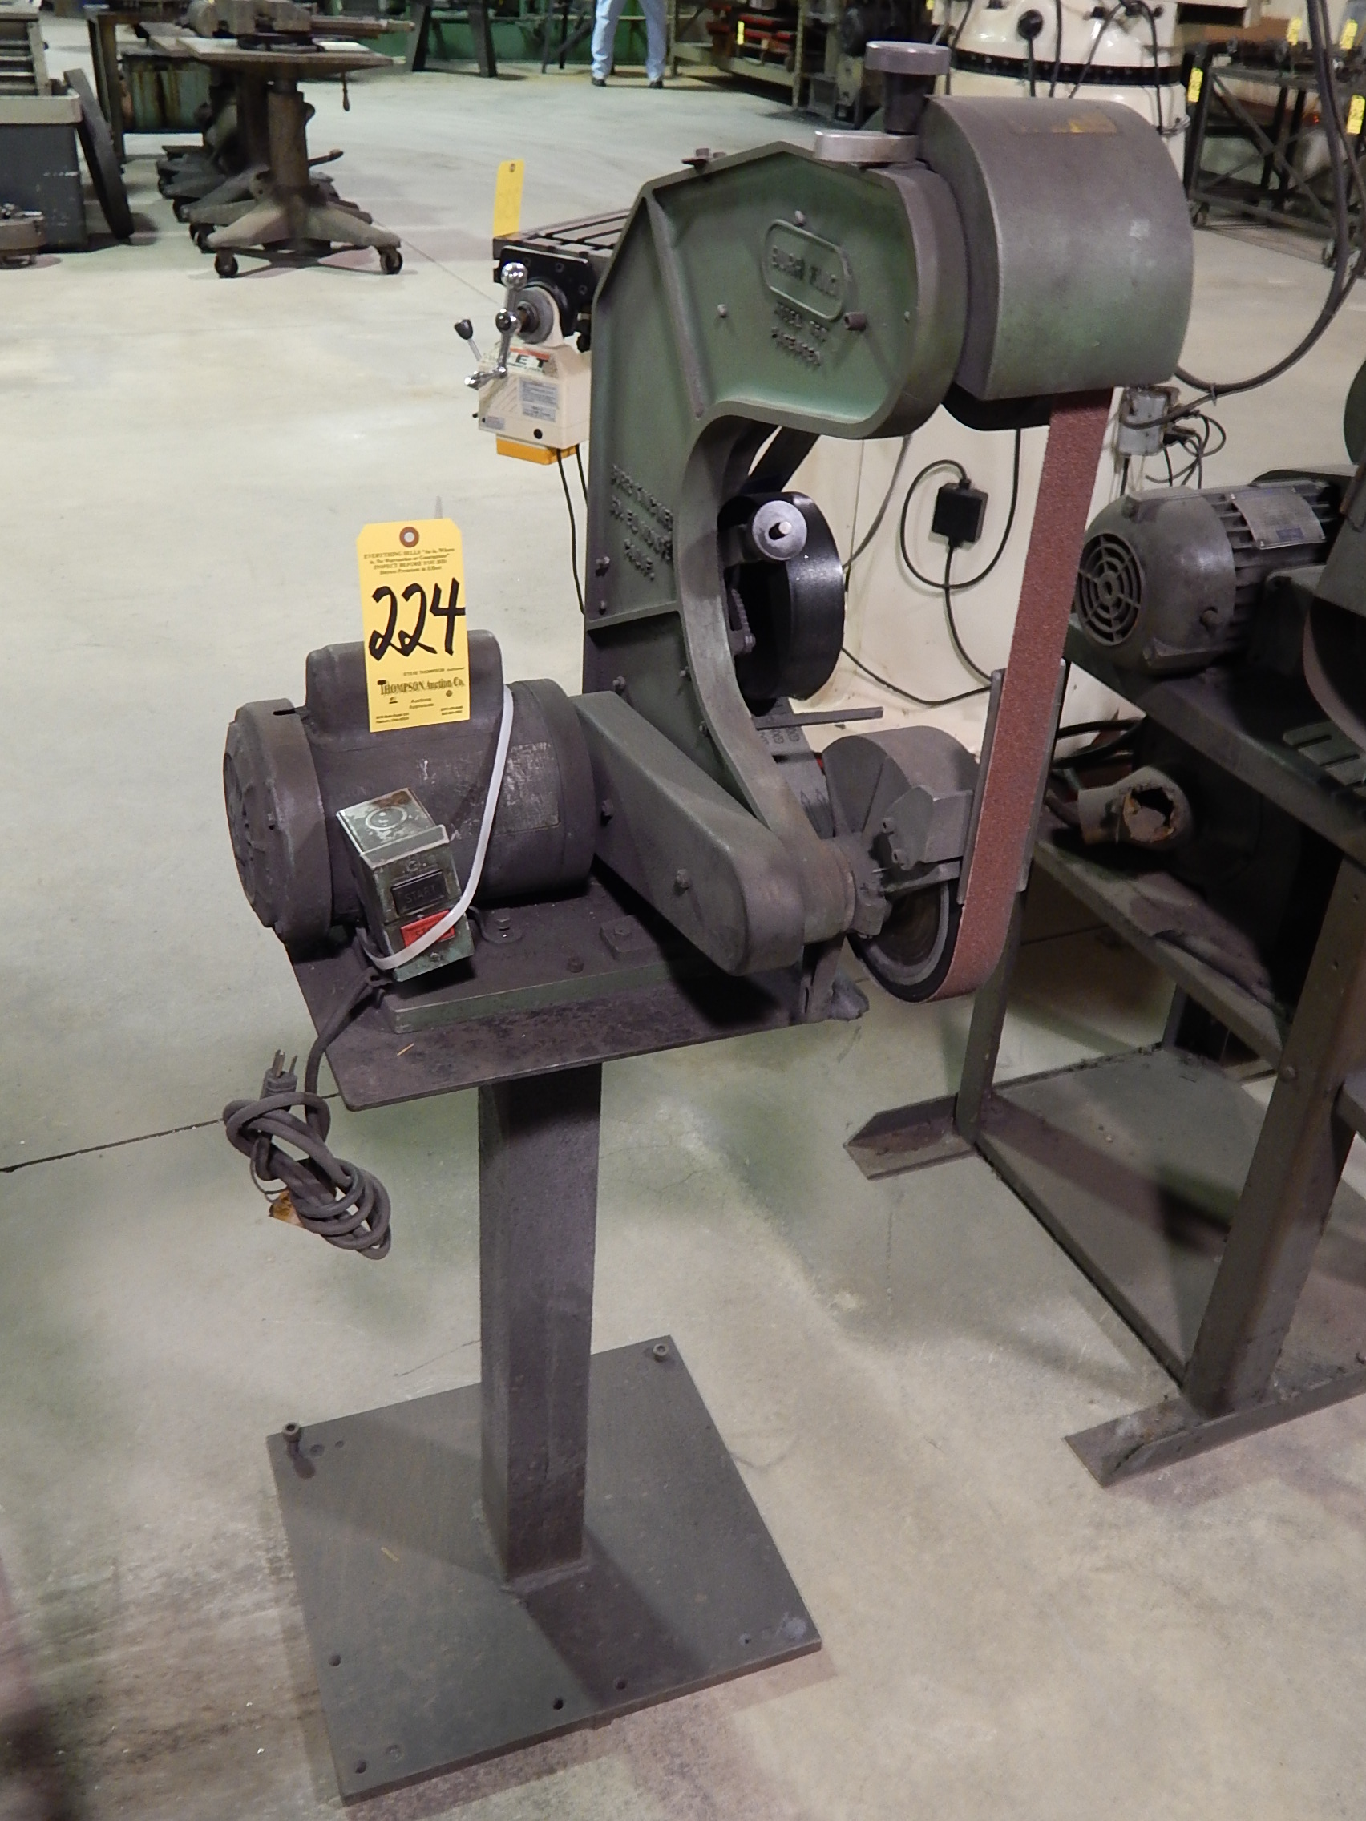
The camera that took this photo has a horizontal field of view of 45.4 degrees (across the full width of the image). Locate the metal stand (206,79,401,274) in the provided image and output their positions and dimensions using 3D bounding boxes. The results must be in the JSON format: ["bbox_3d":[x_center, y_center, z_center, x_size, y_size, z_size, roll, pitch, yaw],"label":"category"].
[{"bbox_3d":[-1.754,-3.310,7.310,0.800,0.770,0.720,-9,33,-20],"label":"metal stand"}]

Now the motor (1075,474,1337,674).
[{"bbox_3d":[0.602,-0.366,1.809,0.325,0.215,0.220,-11,34,-23],"label":"motor"}]

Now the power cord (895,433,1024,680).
[{"bbox_3d":[0.498,-0.645,2.950,0.250,0.460,0.060,21,35,26],"label":"power cord"}]

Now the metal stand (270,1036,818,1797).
[{"bbox_3d":[-0.135,0.333,1.488,0.465,0.754,0.414,-9,33,-20],"label":"metal stand"}]

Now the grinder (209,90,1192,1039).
[{"bbox_3d":[-0.054,-0.217,1.062,0.453,0.630,0.510,-9,33,-20],"label":"grinder"}]

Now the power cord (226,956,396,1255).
[{"bbox_3d":[-0.272,0.170,1.191,0.120,0.215,0.100,-9,33,-20],"label":"power cord"}]

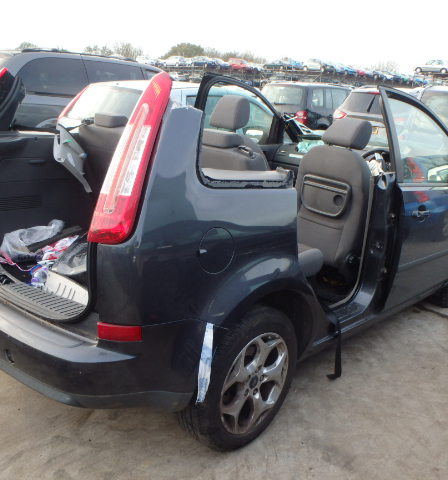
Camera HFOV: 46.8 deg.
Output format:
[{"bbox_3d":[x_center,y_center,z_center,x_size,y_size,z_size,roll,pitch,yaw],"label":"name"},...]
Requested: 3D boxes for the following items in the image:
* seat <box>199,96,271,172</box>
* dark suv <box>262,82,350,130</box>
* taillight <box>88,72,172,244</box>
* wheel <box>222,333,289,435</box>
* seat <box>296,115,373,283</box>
[{"bbox_3d":[0.164,-0.452,3.723,0.520,1.080,0.780,18,21,40],"label":"seat"},{"bbox_3d":[2.913,-4.021,16.505,1.790,1.740,4.400,15,20,34],"label":"dark suv"},{"bbox_3d":[-0.292,-0.259,1.705,0.170,0.620,0.150,18,-7,20],"label":"taillight"},{"bbox_3d":[0.086,0.591,2.260,0.170,0.455,0.455,18,21,40],"label":"wheel"},{"bbox_3d":[0.826,-0.262,3.421,0.520,1.080,0.800,18,21,40],"label":"seat"}]

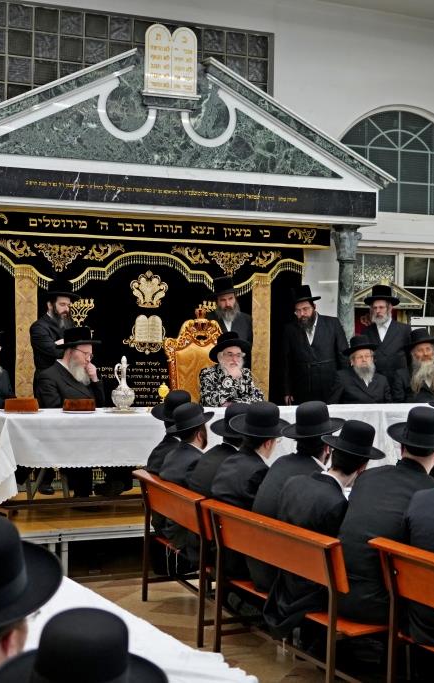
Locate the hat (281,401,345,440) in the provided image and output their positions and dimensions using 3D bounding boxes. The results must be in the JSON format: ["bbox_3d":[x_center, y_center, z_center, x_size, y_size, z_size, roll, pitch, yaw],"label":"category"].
[{"bbox_3d":[0.497,0.407,6.150,0.325,0.145,0.355,-3,9,30],"label":"hat"}]

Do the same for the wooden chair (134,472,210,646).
[{"bbox_3d":[-0.090,1.264,7.180,0.500,0.810,1.310,0,1,-20],"label":"wooden chair"}]

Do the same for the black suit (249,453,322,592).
[{"bbox_3d":[0.440,1.020,6.600,0.560,0.840,0.500,0,1,-36],"label":"black suit"}]

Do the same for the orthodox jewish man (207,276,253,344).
[{"bbox_3d":[0.120,0.355,10.600,0.530,1.830,0.360,1,1,-6],"label":"orthodox jewish man"}]

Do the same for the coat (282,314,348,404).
[{"bbox_3d":[0.878,0.324,10.700,0.580,1.160,0.340,1,1,12],"label":"coat"}]

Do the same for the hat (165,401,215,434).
[{"bbox_3d":[-0.165,0.480,7.450,0.360,0.145,0.330,-22,12,-28],"label":"hat"}]

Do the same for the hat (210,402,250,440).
[{"bbox_3d":[0.135,0.439,6.839,0.345,0.130,0.365,1,14,14],"label":"hat"}]

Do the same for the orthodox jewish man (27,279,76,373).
[{"bbox_3d":[-1.368,0.360,10.000,0.550,1.780,0.420,0,0,-37],"label":"orthodox jewish man"}]

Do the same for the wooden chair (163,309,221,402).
[{"bbox_3d":[0.000,0.509,10.080,0.680,1.540,0.680,0,1,-29],"label":"wooden chair"}]

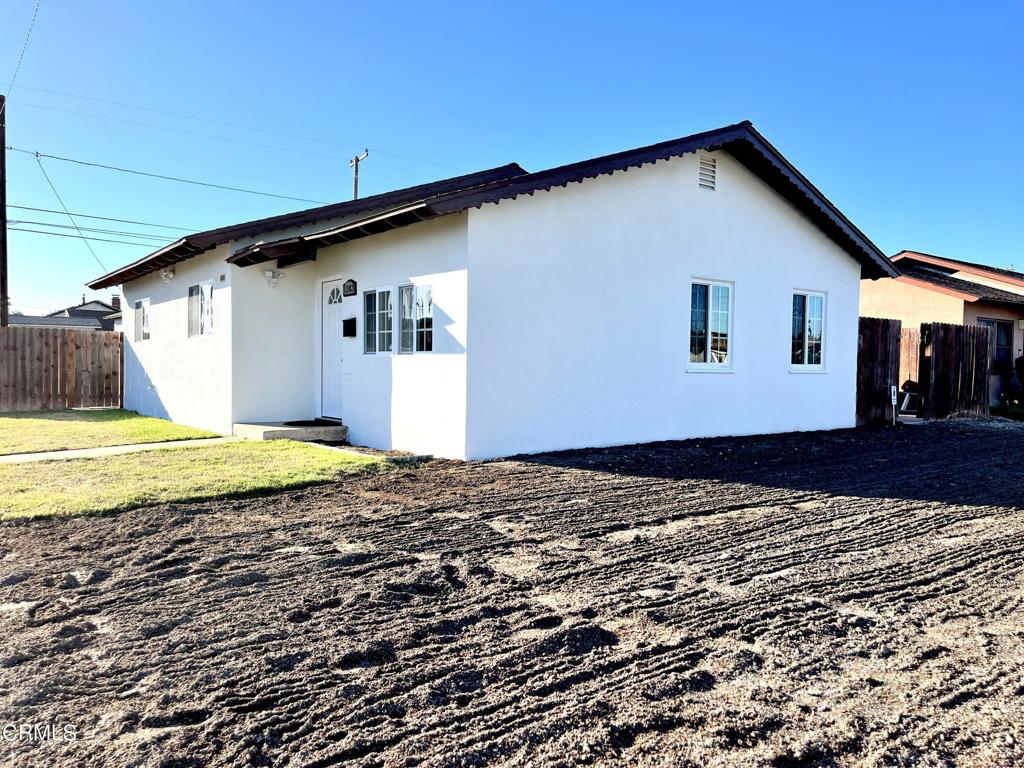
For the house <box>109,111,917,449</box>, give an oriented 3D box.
[{"bbox_3d":[-1.432,-1.663,15.543,10.867,4.692,12.995,-1,2,-37],"label":"house"}]

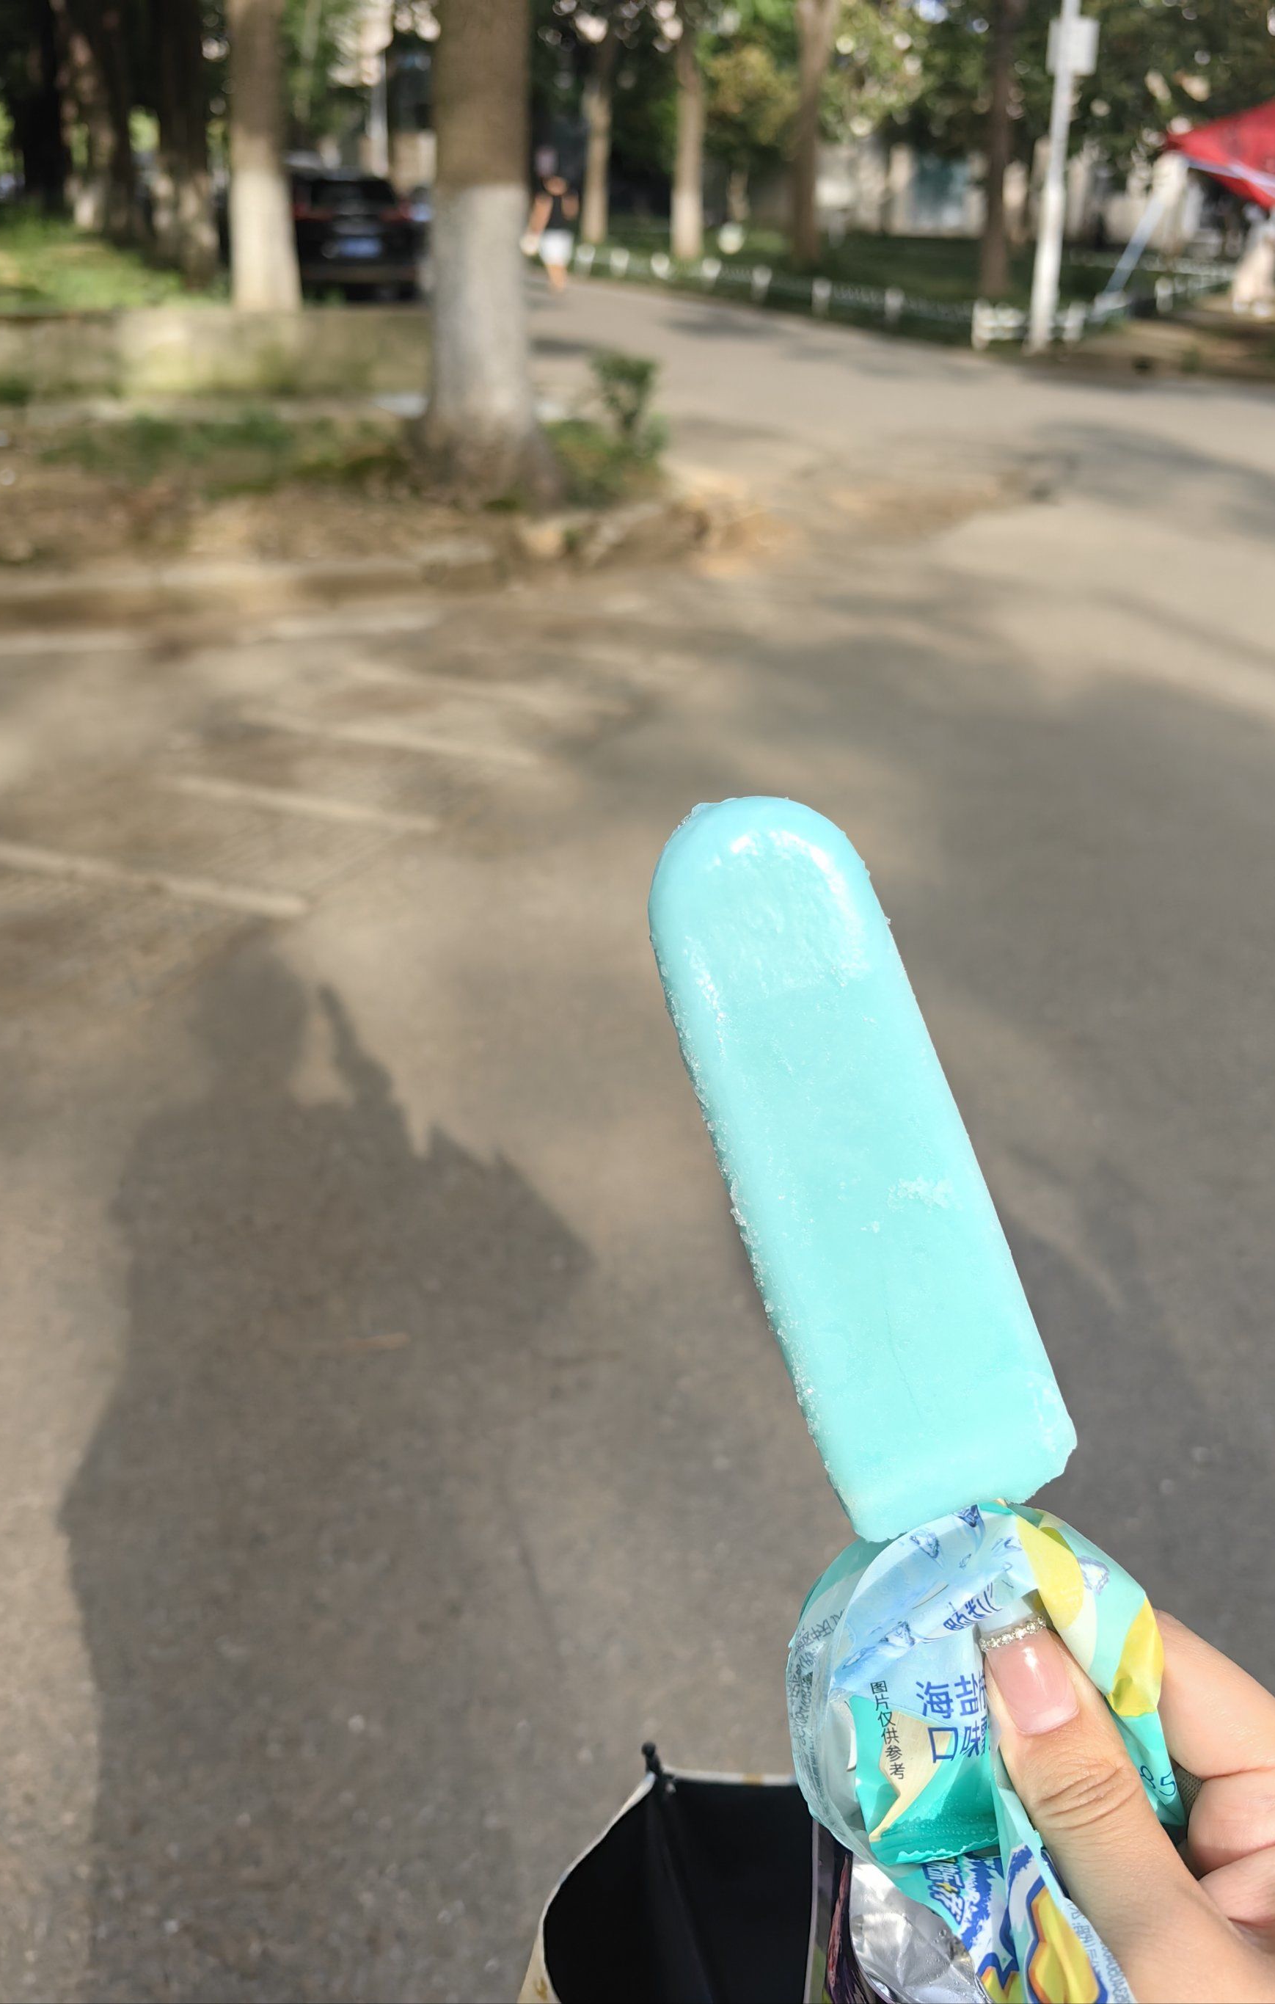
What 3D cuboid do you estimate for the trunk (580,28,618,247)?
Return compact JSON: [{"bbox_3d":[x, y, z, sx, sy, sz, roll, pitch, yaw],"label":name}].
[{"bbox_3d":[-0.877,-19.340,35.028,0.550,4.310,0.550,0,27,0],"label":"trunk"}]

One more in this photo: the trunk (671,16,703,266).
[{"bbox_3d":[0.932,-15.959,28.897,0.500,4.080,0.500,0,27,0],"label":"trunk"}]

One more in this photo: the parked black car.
[{"bbox_3d":[-4.706,-11.907,24.110,1.860,1.690,4.620,-9,29,-17],"label":"parked black car"}]

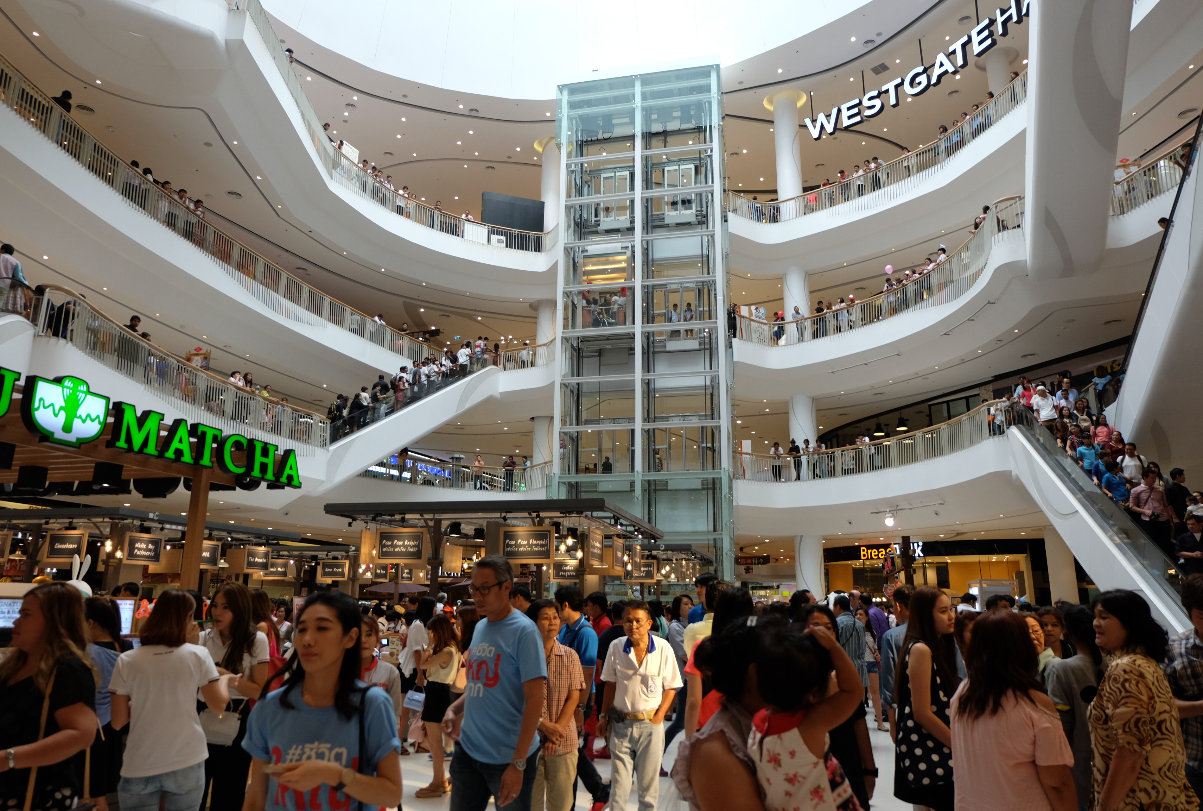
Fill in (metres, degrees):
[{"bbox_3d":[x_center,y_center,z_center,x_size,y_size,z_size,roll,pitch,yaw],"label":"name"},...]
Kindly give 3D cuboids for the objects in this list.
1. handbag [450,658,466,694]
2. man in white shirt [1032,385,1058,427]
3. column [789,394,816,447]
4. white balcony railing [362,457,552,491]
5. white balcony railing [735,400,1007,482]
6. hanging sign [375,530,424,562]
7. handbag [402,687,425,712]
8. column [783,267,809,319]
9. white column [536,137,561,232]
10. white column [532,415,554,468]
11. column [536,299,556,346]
[{"bbox_3d":[-1.491,2.854,8.540,0.260,0.370,0.140,2,-14,-6],"label":"handbag"},{"bbox_3d":[11.253,0.317,20.389,0.550,1.700,0.400,-4,-15,16],"label":"man in white shirt"},{"bbox_3d":[8.196,1.494,32.812,1.090,3.680,1.090,0,-14,0],"label":"column"},{"bbox_3d":[-5.923,2.746,32.758,7.500,1.100,2.650,5,-15,-16],"label":"white balcony railing"},{"bbox_3d":[9.088,1.488,27.269,2.550,1.100,10.300,11,-18,-36],"label":"white balcony railing"},{"bbox_3d":[-3.552,2.490,14.399,0.910,0.610,0.060,-1,-14,5],"label":"hanging sign"},{"bbox_3d":[-1.995,3.136,8.685,0.205,0.245,0.100,16,-14,-3],"label":"handbag"},{"bbox_3d":[8.240,-3.866,34.160,1.090,3.750,1.090,0,-14,0],"label":"column"},{"bbox_3d":[-2.434,-9.689,39.669,1.090,6.800,1.090,0,-14,0],"label":"white column"},{"bbox_3d":[-2.533,2.390,36.631,1.090,3.630,1.090,0,-14,0],"label":"white column"},{"bbox_3d":[-2.489,-2.985,37.983,1.090,3.730,1.090,0,-14,0],"label":"column"}]

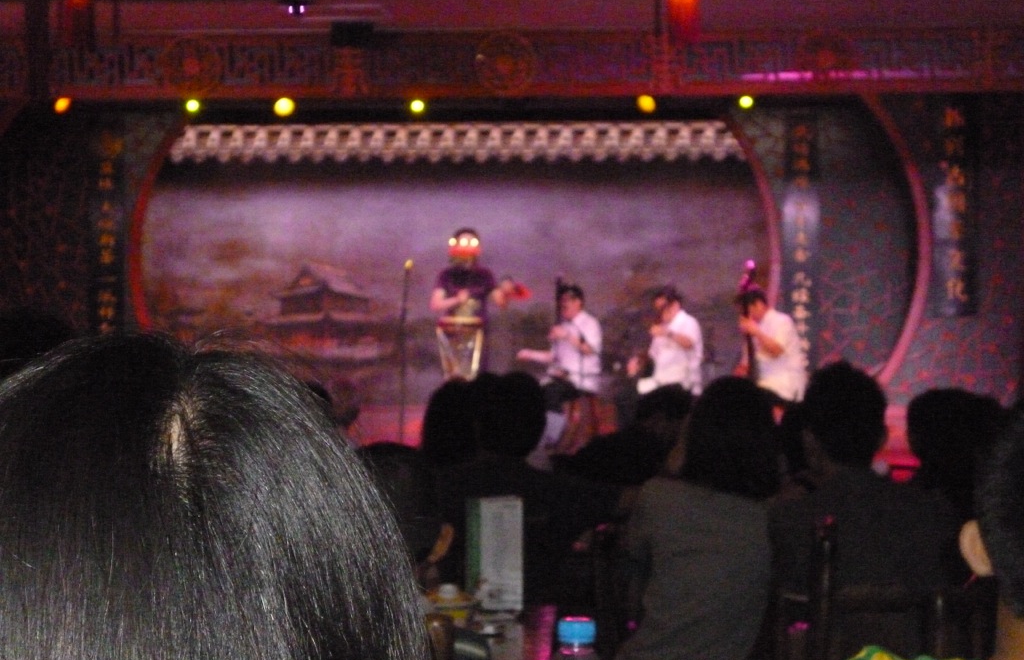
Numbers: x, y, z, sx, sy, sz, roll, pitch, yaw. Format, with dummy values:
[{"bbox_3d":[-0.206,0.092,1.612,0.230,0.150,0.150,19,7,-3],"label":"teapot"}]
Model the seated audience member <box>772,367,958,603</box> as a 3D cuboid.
[{"bbox_3d":[0.805,0.707,5.289,0.500,1.270,0.750,0,-1,-3],"label":"seated audience member"}]

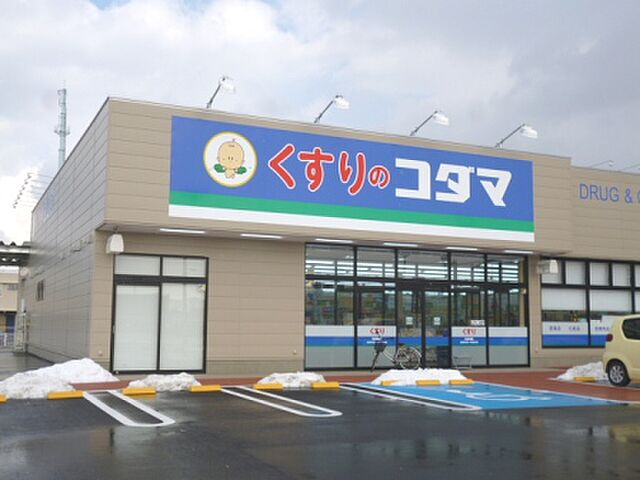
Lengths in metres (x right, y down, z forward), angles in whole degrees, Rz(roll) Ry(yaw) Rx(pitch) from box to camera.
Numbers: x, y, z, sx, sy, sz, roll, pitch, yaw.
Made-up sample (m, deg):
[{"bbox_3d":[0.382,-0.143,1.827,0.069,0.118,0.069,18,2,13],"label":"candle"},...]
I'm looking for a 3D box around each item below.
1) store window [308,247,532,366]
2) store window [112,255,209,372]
[{"bbox_3d":[2.851,1.895,20.763,7.161,3.206,0.200,3,-6,-24],"label":"store window"},{"bbox_3d":[-3.715,1.743,17.744,2.206,2.747,0.180,3,-6,-24],"label":"store window"}]

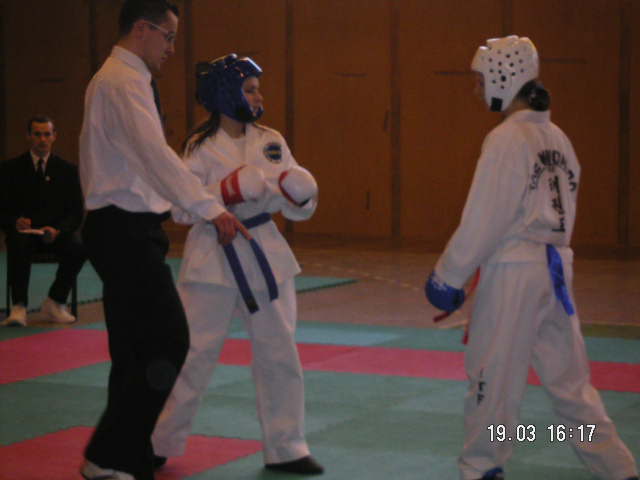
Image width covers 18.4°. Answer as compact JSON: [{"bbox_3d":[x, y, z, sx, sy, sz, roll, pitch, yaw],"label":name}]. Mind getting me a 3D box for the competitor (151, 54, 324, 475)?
[{"bbox_3d":[-0.308,0.095,7.480,0.530,1.580,0.640,-3,5,-33],"label":"competitor"}]

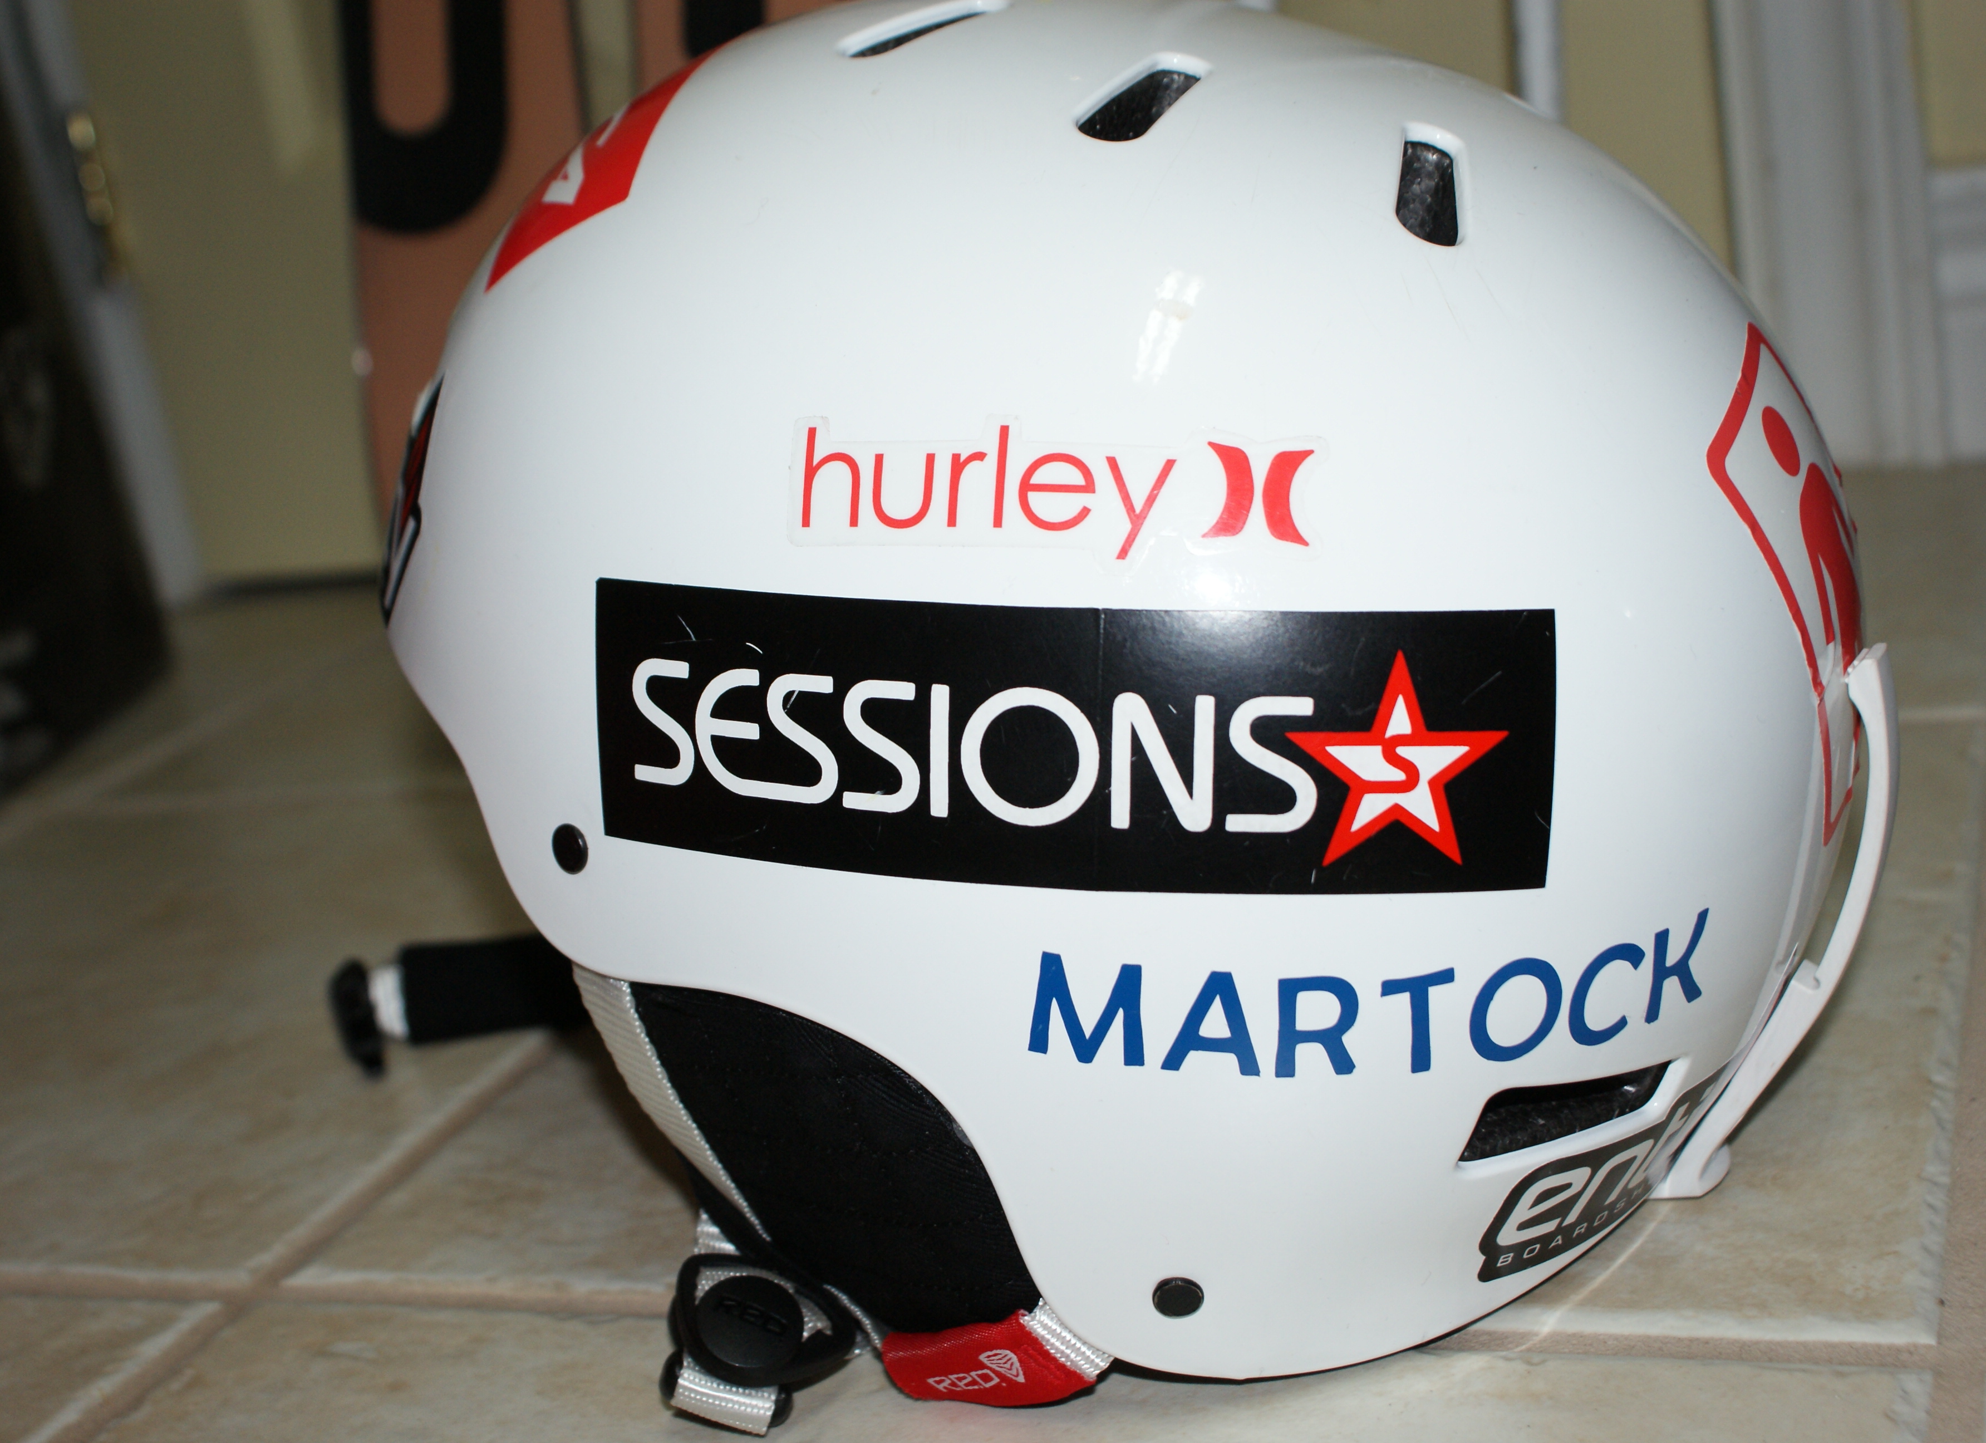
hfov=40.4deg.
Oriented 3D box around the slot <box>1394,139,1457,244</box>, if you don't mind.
[{"bbox_3d":[0.068,-0.082,0.430,0.011,0.011,0.025,16,52,-8],"label":"slot"}]

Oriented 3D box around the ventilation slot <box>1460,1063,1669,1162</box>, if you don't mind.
[{"bbox_3d":[0.091,0.062,0.445,0.040,0.015,0.013,-8,28,-23],"label":"ventilation slot"}]

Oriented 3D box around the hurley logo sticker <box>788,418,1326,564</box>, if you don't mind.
[{"bbox_3d":[0.008,-0.035,0.408,0.085,0.021,0.007,4,-7,12],"label":"hurley logo sticker"}]

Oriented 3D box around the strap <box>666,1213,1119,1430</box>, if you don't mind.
[{"bbox_3d":[-0.018,0.099,0.447,0.070,0.035,0.030,-3,17,23],"label":"strap"}]

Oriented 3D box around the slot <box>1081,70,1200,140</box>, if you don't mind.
[{"bbox_3d":[0.025,-0.096,0.434,0.011,0.011,0.025,31,58,25],"label":"slot"}]

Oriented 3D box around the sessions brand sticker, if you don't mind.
[{"bbox_3d":[0.009,0.003,0.418,0.154,0.047,0.021,4,13,11],"label":"sessions brand sticker"}]

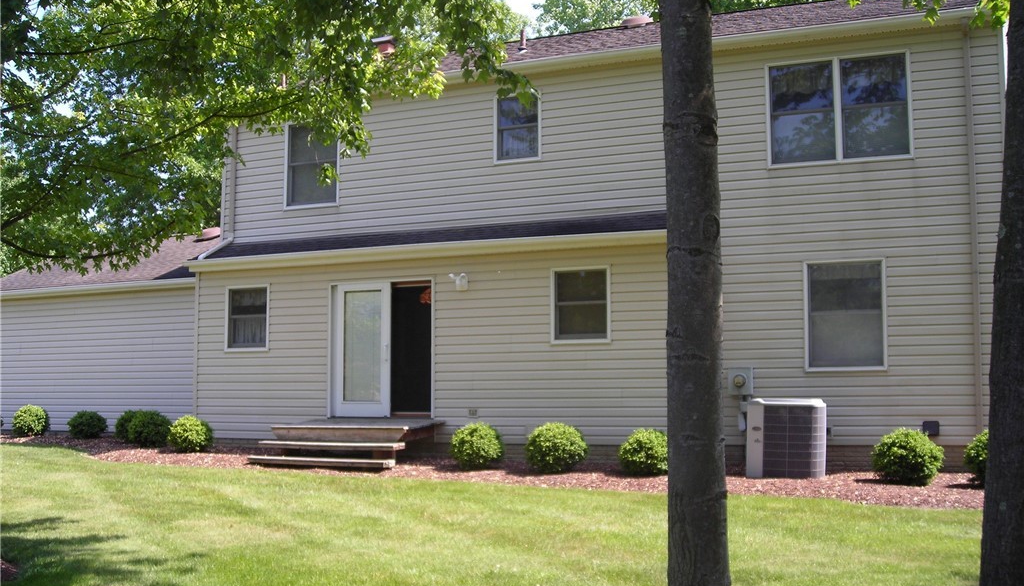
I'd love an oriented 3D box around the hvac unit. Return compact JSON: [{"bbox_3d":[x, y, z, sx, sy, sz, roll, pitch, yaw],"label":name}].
[{"bbox_3d":[3.487,1.825,14.209,0.899,0.957,0.899,-2,-5,22],"label":"hvac unit"}]

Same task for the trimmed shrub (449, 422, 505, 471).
[{"bbox_3d":[-0.455,2.012,14.820,0.711,0.580,0.711,0,-5,0],"label":"trimmed shrub"}]

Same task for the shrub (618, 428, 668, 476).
[{"bbox_3d":[1.680,1.954,13.942,0.714,0.568,0.714,-2,-5,22],"label":"shrub"}]

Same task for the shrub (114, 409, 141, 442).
[{"bbox_3d":[-6.659,2.342,19.830,0.720,0.556,0.720,-3,-6,25],"label":"shrub"}]

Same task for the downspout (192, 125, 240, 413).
[{"bbox_3d":[-4.810,-0.521,18.277,0.364,4.798,0.757,-2,-5,22],"label":"downspout"}]

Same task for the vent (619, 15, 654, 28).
[{"bbox_3d":[2.269,-4.903,20.322,0.600,0.210,0.600,-9,15,2],"label":"vent"}]

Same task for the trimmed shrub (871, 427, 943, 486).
[{"bbox_3d":[4.598,1.889,13.070,0.811,0.646,0.811,-2,-5,22],"label":"trimmed shrub"}]

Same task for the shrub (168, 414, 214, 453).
[{"bbox_3d":[-4.832,2.116,16.894,0.693,0.546,0.693,-2,-5,22],"label":"shrub"}]

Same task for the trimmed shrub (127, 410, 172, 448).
[{"bbox_3d":[-5.960,2.235,18.508,0.741,0.617,0.741,-3,-6,25],"label":"trimmed shrub"}]

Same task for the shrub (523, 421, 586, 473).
[{"bbox_3d":[0.563,1.953,14.212,0.796,0.645,0.796,0,-6,0],"label":"shrub"}]

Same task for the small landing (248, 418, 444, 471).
[{"bbox_3d":[-2.311,2.103,15.752,2.260,0.615,1.600,-3,-6,25],"label":"small landing"}]

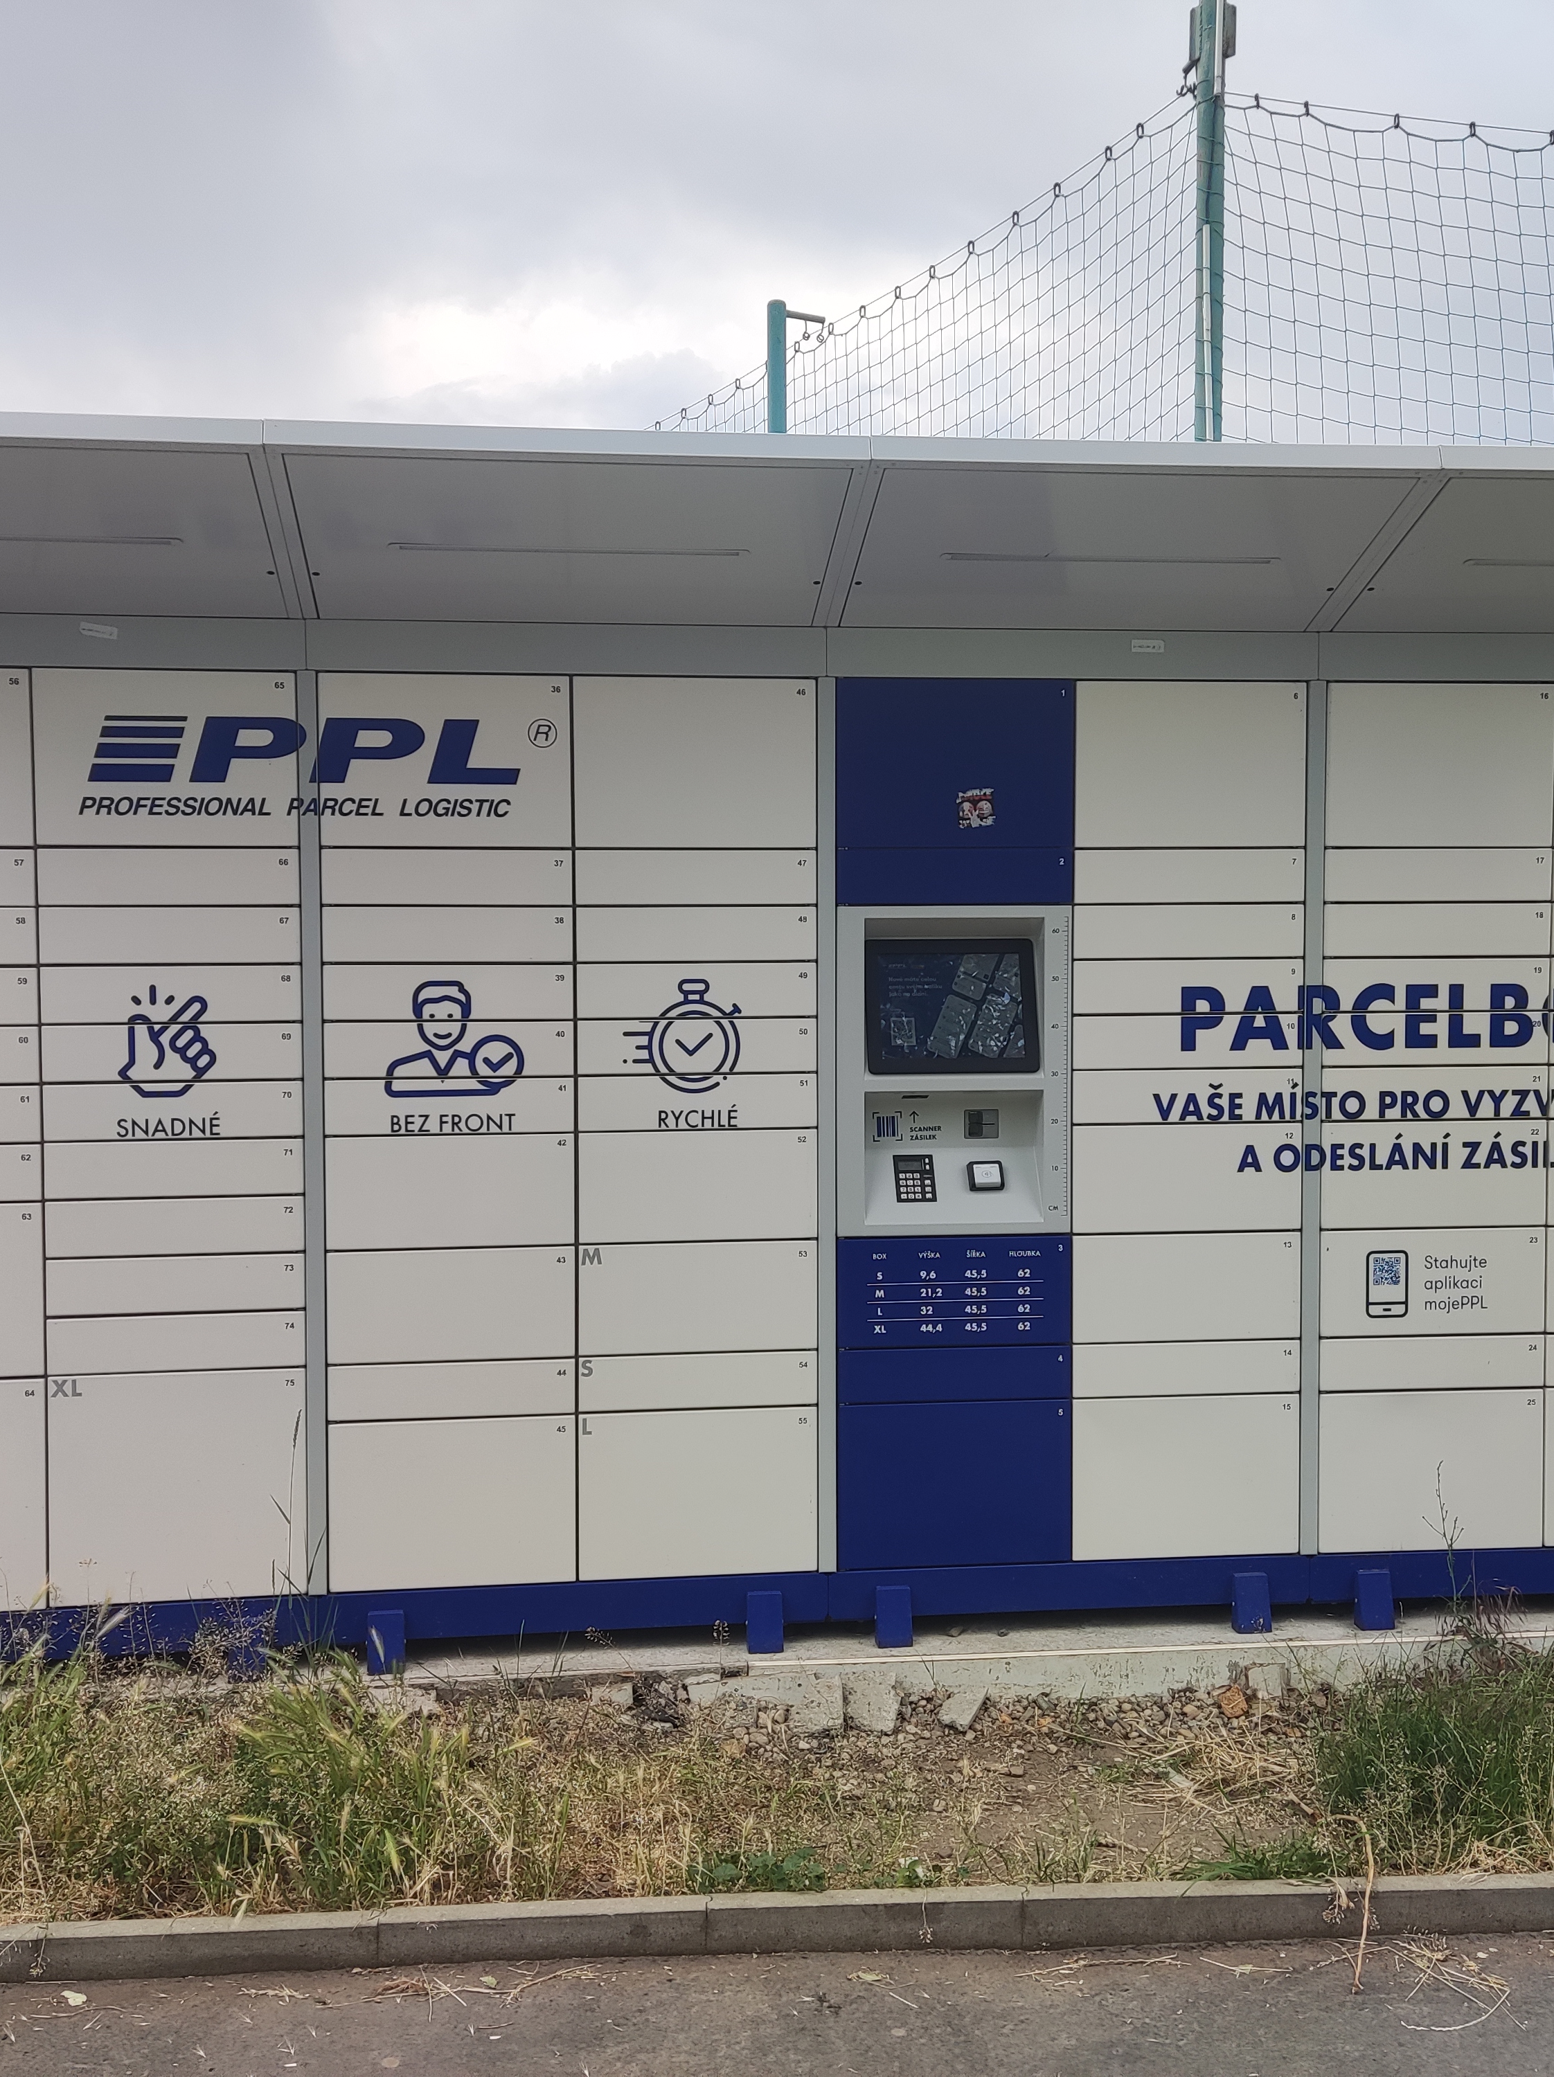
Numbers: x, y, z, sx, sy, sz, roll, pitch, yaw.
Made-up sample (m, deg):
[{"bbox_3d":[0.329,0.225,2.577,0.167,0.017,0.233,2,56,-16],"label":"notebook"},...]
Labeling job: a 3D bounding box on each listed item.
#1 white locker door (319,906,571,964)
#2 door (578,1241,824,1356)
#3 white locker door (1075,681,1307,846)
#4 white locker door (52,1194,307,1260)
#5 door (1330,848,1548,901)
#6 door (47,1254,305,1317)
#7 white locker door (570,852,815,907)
[{"bbox_3d":[-0.662,-0.209,4.051,0.494,0.111,0.025,-1,3,-7],"label":"white locker door"},{"bbox_3d":[-0.163,0.536,4.164,0.497,0.226,0.025,-1,3,-7],"label":"door"},{"bbox_3d":[0.868,-0.579,4.222,0.497,0.342,0.025,-1,3,-7],"label":"white locker door"},{"bbox_3d":[-1.198,0.375,3.997,0.491,0.107,0.022,-1,3,-7],"label":"white locker door"},{"bbox_3d":[1.406,-0.345,4.257,0.491,0.107,0.022,-1,3,-7],"label":"door"},{"bbox_3d":[-1.215,0.496,4.039,0.497,0.110,0.025,-1,3,-7],"label":"door"},{"bbox_3d":[-0.167,-0.331,4.093,0.490,0.111,0.025,-1,3,-6],"label":"white locker door"}]

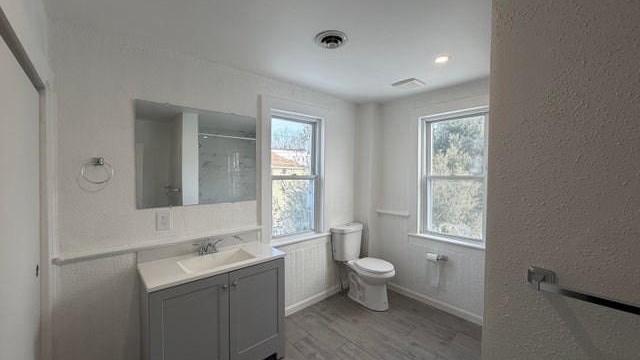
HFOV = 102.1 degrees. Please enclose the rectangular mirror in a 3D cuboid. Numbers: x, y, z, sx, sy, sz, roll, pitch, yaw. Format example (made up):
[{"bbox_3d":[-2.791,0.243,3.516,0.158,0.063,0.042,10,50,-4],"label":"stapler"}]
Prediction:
[{"bbox_3d":[-0.928,-0.185,2.087,0.910,0.759,0.014,-2,3,-41],"label":"rectangular mirror"}]

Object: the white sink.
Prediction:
[{"bbox_3d":[-0.750,0.645,1.904,0.477,0.125,0.291,-2,3,-41],"label":"white sink"}]

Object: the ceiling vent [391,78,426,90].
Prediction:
[{"bbox_3d":[0.864,-0.926,2.525,0.236,0.028,0.241,-2,3,-41],"label":"ceiling vent"}]

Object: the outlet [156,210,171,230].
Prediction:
[{"bbox_3d":[-1.154,0.303,1.909,0.084,0.136,0.010,-2,3,-41],"label":"outlet"}]

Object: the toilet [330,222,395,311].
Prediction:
[{"bbox_3d":[0.501,0.982,2.913,0.398,0.810,0.707,-2,3,-41],"label":"toilet"}]

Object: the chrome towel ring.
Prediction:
[{"bbox_3d":[-1.404,-0.059,1.634,0.152,0.167,0.071,-2,3,-41],"label":"chrome towel ring"}]

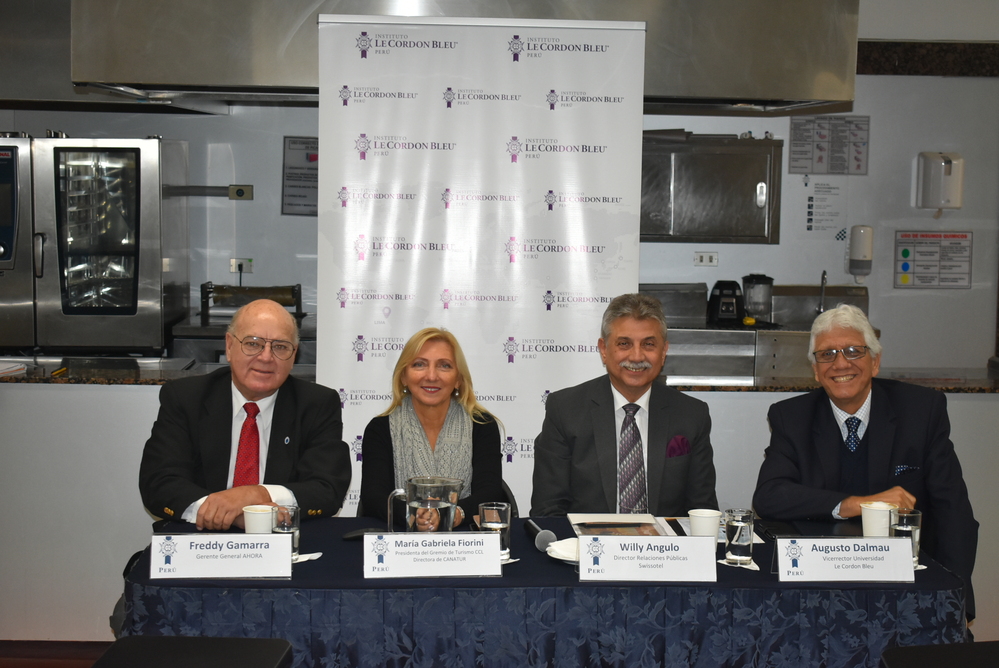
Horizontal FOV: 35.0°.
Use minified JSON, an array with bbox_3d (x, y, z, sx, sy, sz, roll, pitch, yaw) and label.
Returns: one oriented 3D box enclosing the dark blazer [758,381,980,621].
[{"bbox_3d":[0.962,0.428,4.159,0.570,0.620,0.420,2,6,6],"label":"dark blazer"}]

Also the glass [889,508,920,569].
[{"bbox_3d":[0.931,0.464,3.620,0.071,0.124,0.071,0,6,-4],"label":"glass"}]

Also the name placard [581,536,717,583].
[{"bbox_3d":[0.323,0.491,3.478,0.303,0.092,0.076,1,5,-4],"label":"name placard"}]

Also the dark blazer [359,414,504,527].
[{"bbox_3d":[-0.178,0.462,4.144,0.400,0.510,0.360,1,6,0],"label":"dark blazer"}]

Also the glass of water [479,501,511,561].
[{"bbox_3d":[-0.009,0.454,3.647,0.072,0.121,0.072,1,5,-3],"label":"glass of water"}]

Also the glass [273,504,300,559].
[{"bbox_3d":[-0.486,0.453,3.606,0.064,0.115,0.064,1,5,-3],"label":"glass"}]

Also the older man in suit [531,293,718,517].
[{"bbox_3d":[0.319,0.555,4.103,0.510,1.300,0.760,1,6,0],"label":"older man in suit"}]

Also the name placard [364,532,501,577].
[{"bbox_3d":[-0.145,0.482,3.483,0.303,0.092,0.076,1,5,-5],"label":"name placard"}]

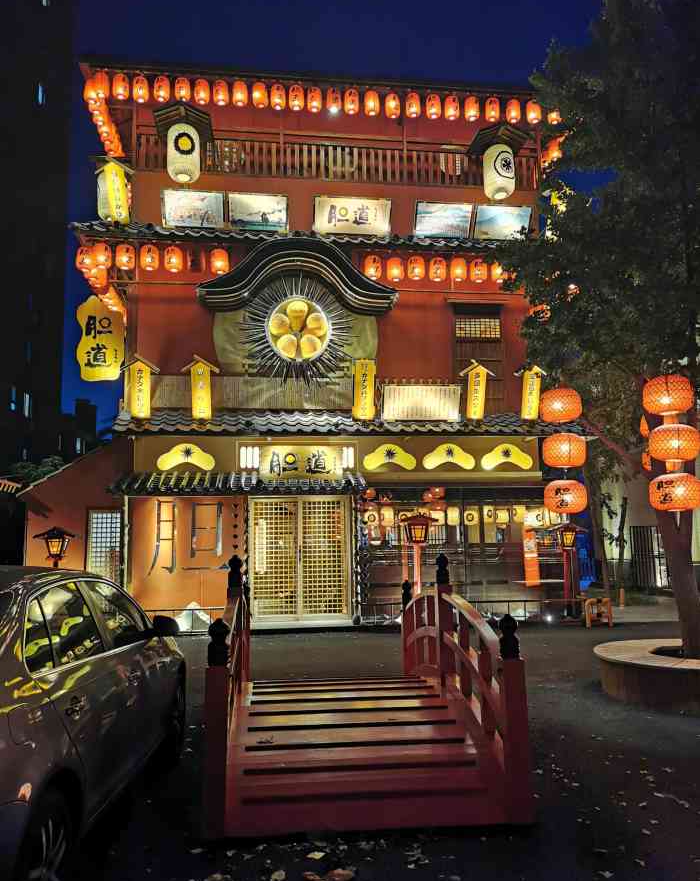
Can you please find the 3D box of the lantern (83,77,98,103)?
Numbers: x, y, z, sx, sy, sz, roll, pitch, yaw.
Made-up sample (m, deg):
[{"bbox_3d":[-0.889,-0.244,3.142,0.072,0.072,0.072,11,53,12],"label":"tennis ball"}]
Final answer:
[{"bbox_3d":[-4.725,-6.383,13.293,0.272,0.421,0.272,0,-8,-7],"label":"lantern"}]

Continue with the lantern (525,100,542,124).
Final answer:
[{"bbox_3d":[3.583,-6.389,14.157,0.283,0.418,0.283,0,-8,-7],"label":"lantern"}]

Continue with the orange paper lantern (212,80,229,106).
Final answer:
[{"bbox_3d":[-2.387,-6.454,13.520,0.278,0.433,0.278,0,-8,-7],"label":"orange paper lantern"}]

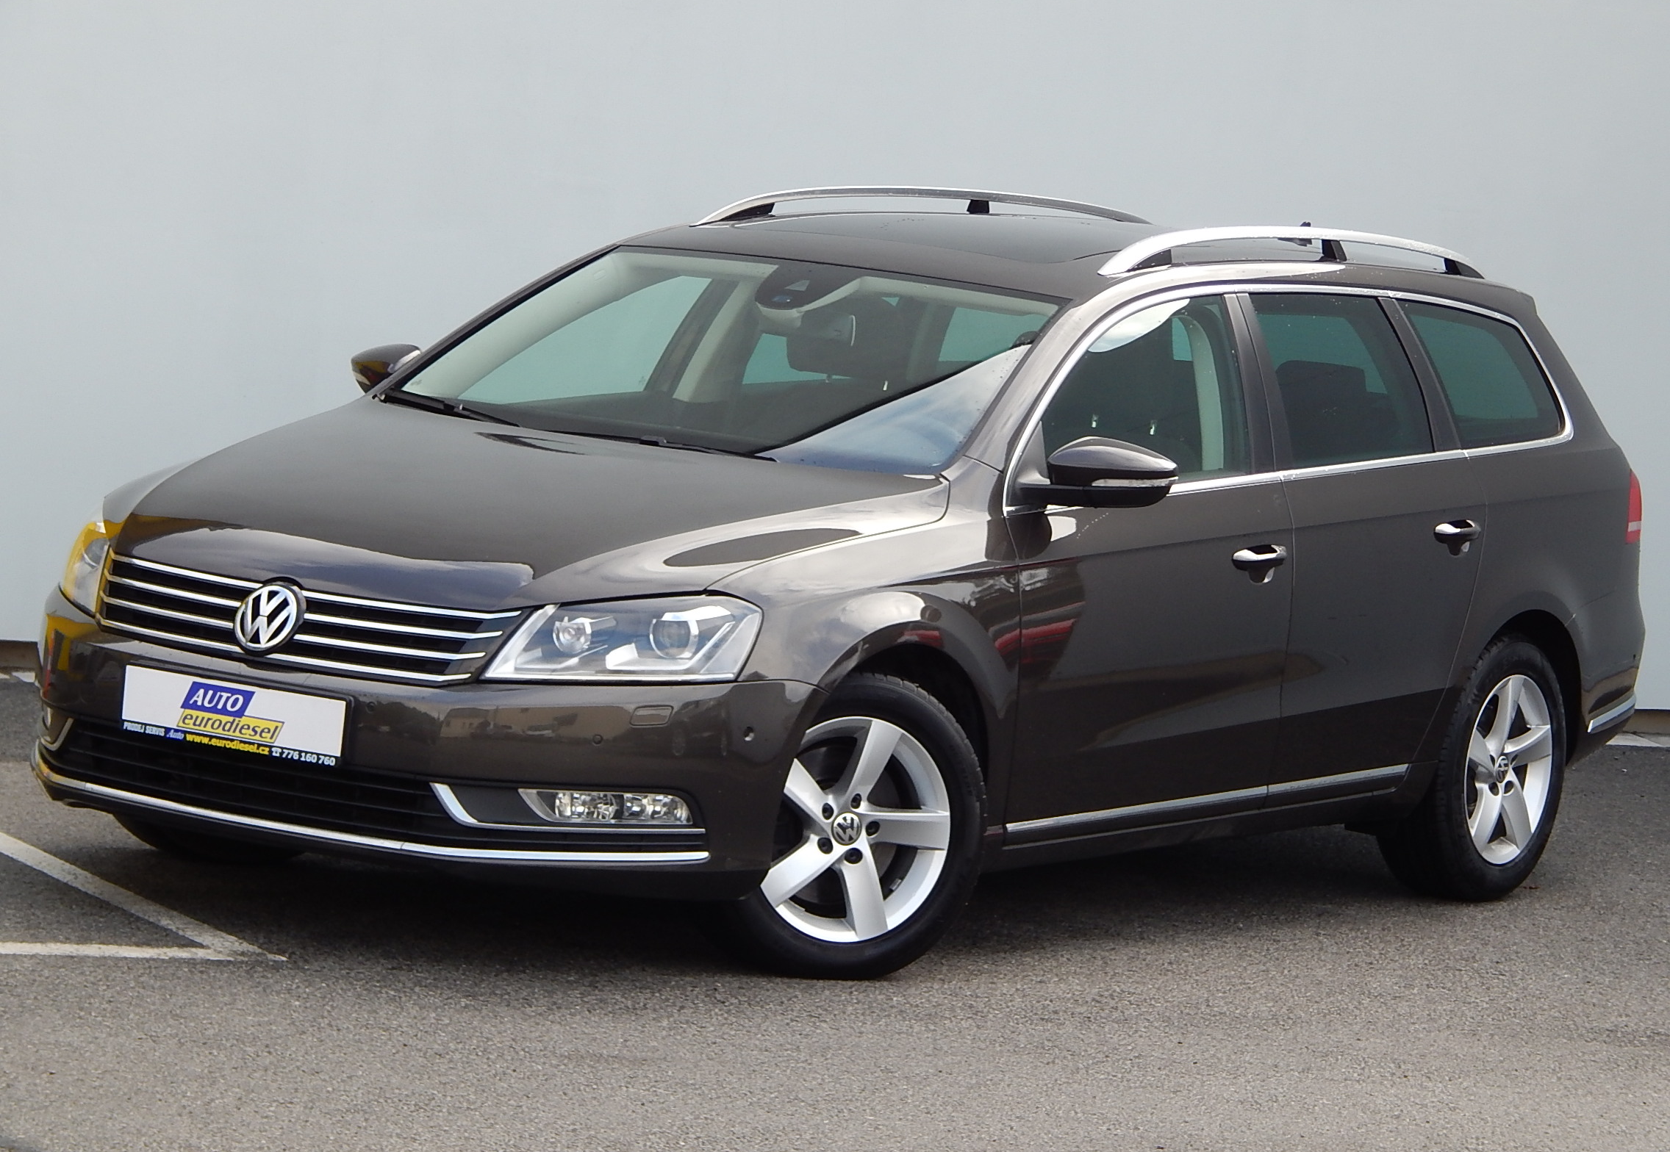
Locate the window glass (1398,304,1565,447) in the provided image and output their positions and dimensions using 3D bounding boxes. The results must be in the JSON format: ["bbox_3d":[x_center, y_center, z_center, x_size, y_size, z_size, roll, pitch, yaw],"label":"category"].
[{"bbox_3d":[1.482,-0.456,14.537,0.040,0.345,0.635,-16,-7,29],"label":"window glass"}]

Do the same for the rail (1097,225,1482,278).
[{"bbox_3d":[1.054,-0.720,14.220,0.065,0.125,1.900,8,5,30],"label":"rail"}]

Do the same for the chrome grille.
[{"bbox_3d":[-1.038,0.082,12.090,1.000,0.145,0.150,8,-3,32],"label":"chrome grille"}]

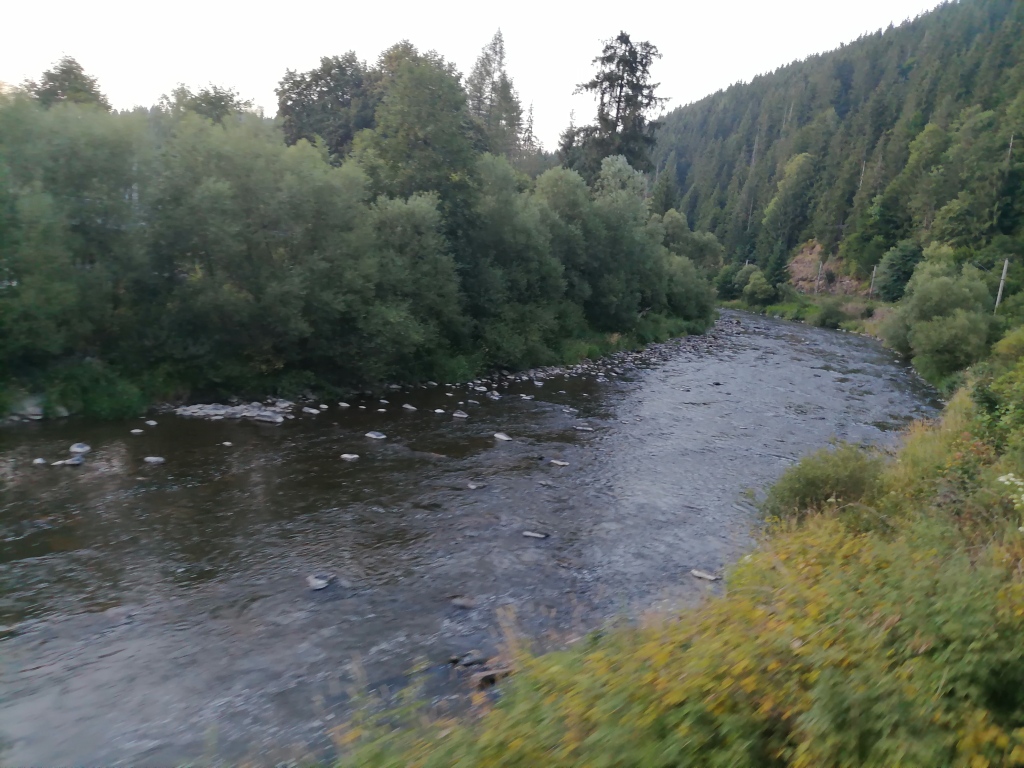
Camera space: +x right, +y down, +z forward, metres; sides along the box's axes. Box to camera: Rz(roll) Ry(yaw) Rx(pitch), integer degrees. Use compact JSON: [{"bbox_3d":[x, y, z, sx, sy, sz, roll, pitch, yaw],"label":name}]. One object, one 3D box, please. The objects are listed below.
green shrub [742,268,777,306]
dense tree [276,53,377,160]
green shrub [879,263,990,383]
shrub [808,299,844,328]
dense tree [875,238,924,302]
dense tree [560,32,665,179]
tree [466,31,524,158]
[{"bbox_3d":[43.765,-16.976,136.000,5.700,6.170,5.500,7,10,17],"label":"green shrub"},{"bbox_3d":[-11.706,-12.407,48.820,6.800,15.980,6.600,2,10,-14],"label":"dense tree"},{"bbox_3d":[29.805,-4.318,54.000,6.900,7.890,6.600,10,11,28],"label":"green shrub"},{"bbox_3d":[42.528,-9.533,104.000,4.600,3.800,4.200,8,10,21],"label":"shrub"},{"bbox_3d":[67.630,-20.030,135.900,9.200,11.200,9.000,8,10,25],"label":"dense tree"},{"bbox_3d":[8.588,-18.536,69.029,8.400,24.420,8.200,5,10,6],"label":"dense tree"},{"bbox_3d":[-1.803,-18.103,66.068,5.000,22.960,5.000,4,10,-3],"label":"tree"}]

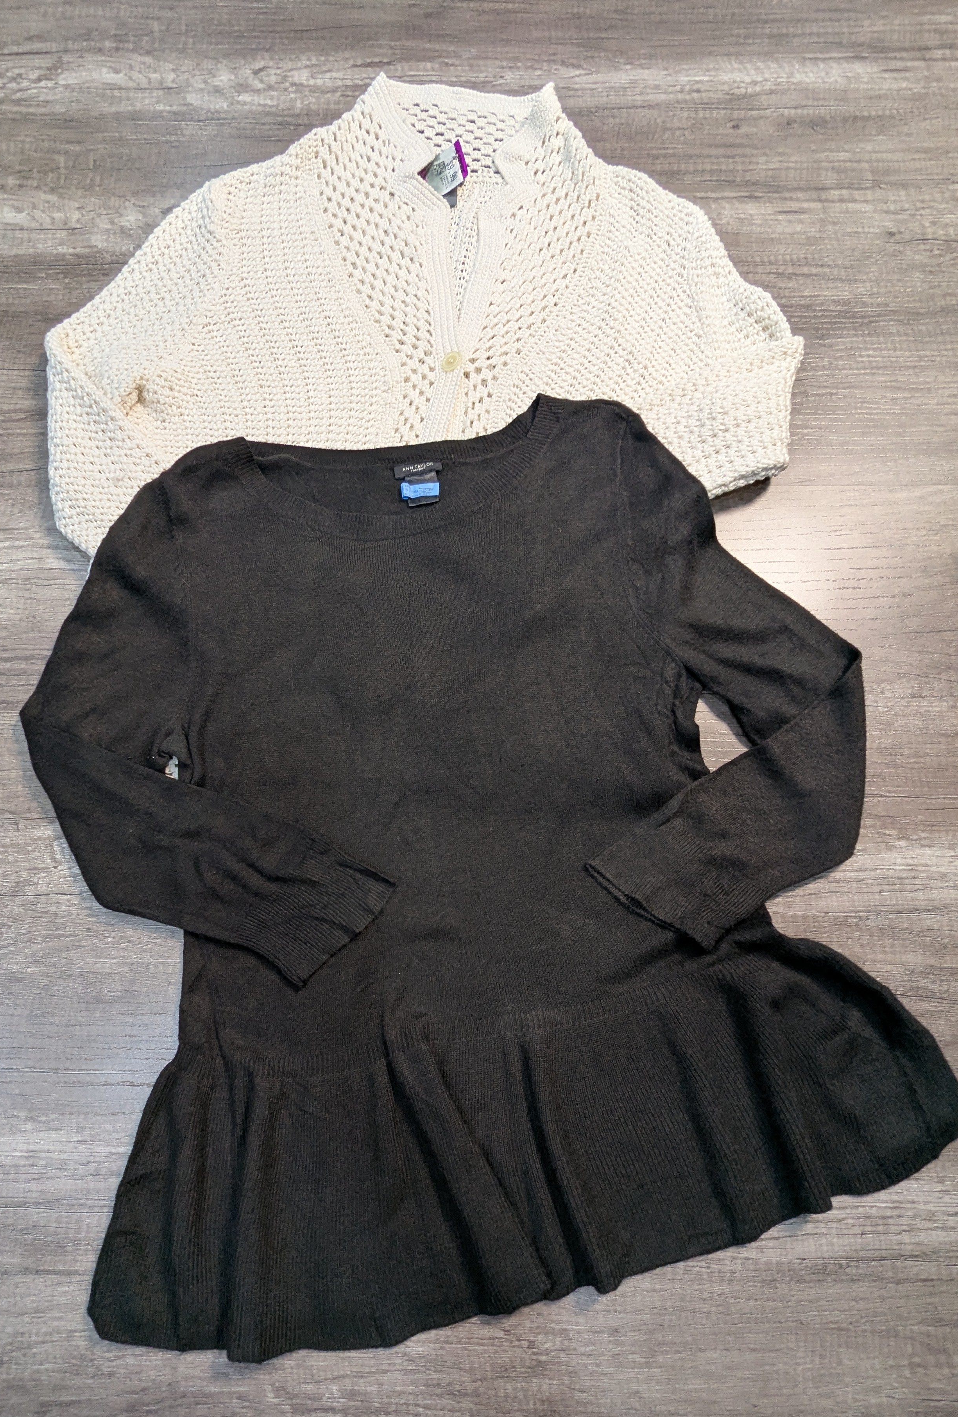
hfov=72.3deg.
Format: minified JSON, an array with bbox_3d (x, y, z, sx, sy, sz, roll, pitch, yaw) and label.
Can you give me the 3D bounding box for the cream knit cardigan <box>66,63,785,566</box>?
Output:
[{"bbox_3d":[-0.056,-0.282,0.587,0.690,0.055,0.731,2,79,0],"label":"cream knit cardigan"}]

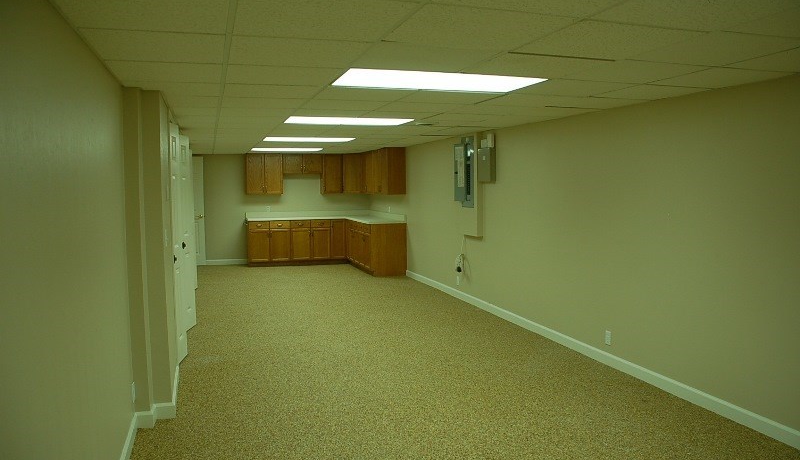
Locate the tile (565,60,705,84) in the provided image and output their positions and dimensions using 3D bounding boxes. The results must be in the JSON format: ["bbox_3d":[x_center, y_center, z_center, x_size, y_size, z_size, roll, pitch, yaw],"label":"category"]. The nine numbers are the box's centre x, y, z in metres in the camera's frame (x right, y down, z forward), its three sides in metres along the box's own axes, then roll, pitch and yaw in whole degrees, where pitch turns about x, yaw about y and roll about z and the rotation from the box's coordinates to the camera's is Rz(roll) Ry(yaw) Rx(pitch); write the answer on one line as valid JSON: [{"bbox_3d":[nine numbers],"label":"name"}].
[{"bbox_3d":[1.312,-0.887,3.358,0.605,0.020,0.600,-2,4,-18],"label":"tile"}]

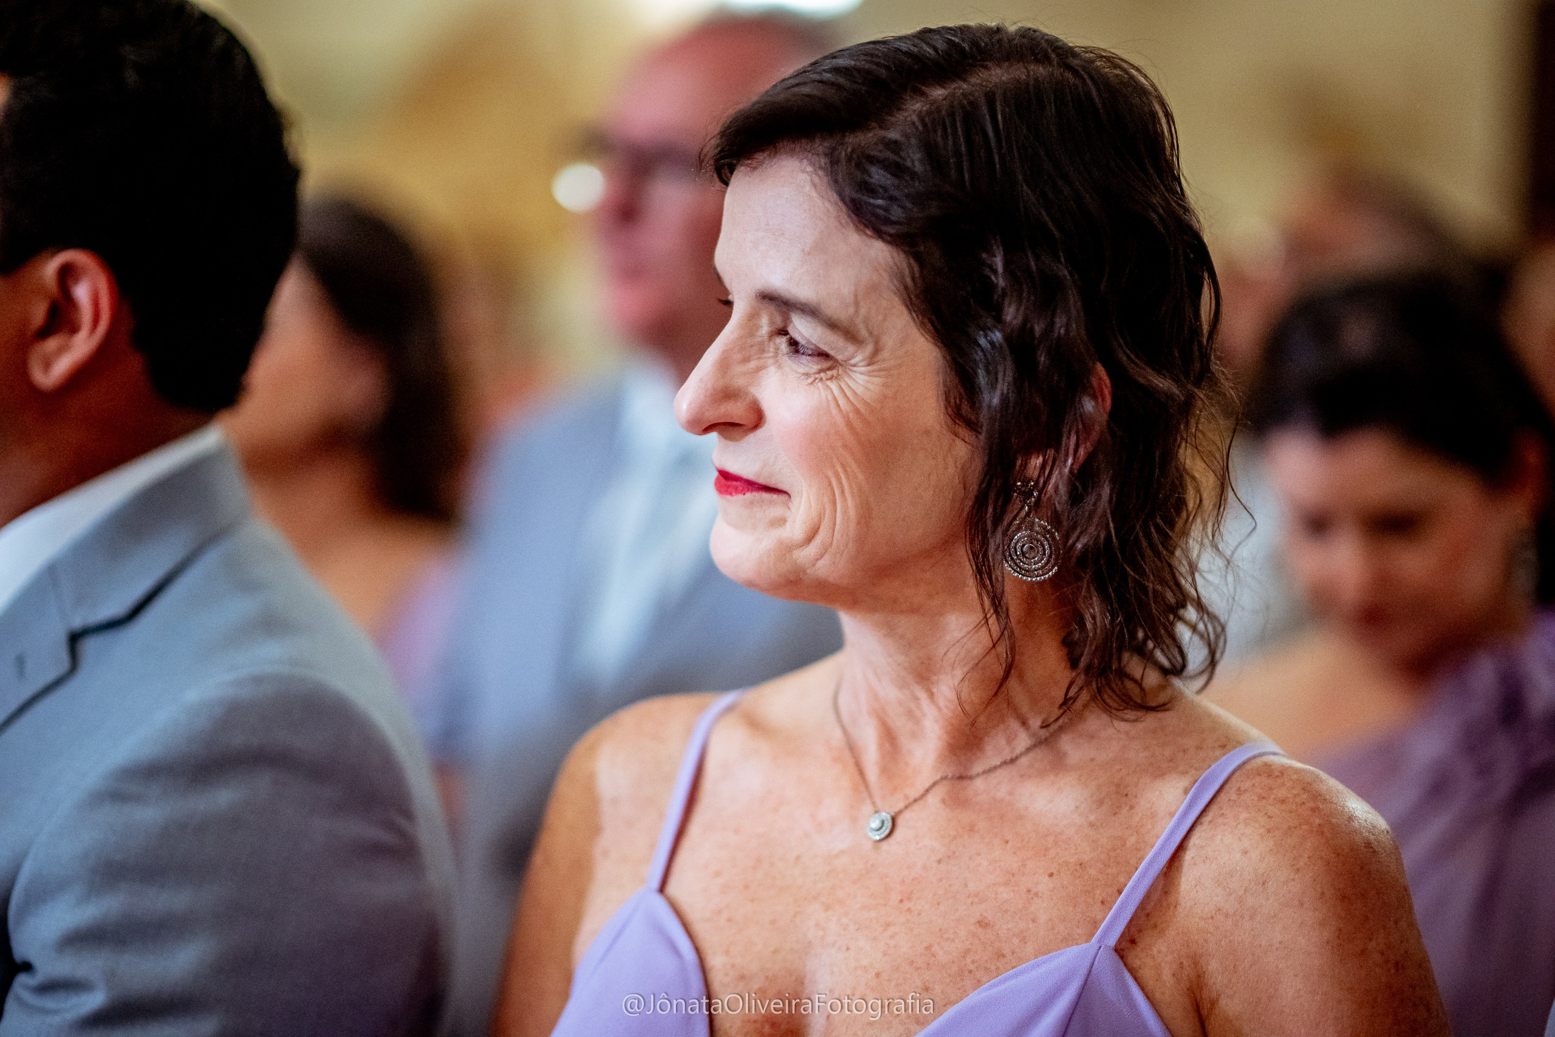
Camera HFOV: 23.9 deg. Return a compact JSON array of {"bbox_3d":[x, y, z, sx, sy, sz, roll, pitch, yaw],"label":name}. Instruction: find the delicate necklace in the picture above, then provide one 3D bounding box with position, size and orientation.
[{"bbox_3d":[0.082,0.094,1.545,0.122,0.080,0.130,2,3,35],"label":"delicate necklace"}]

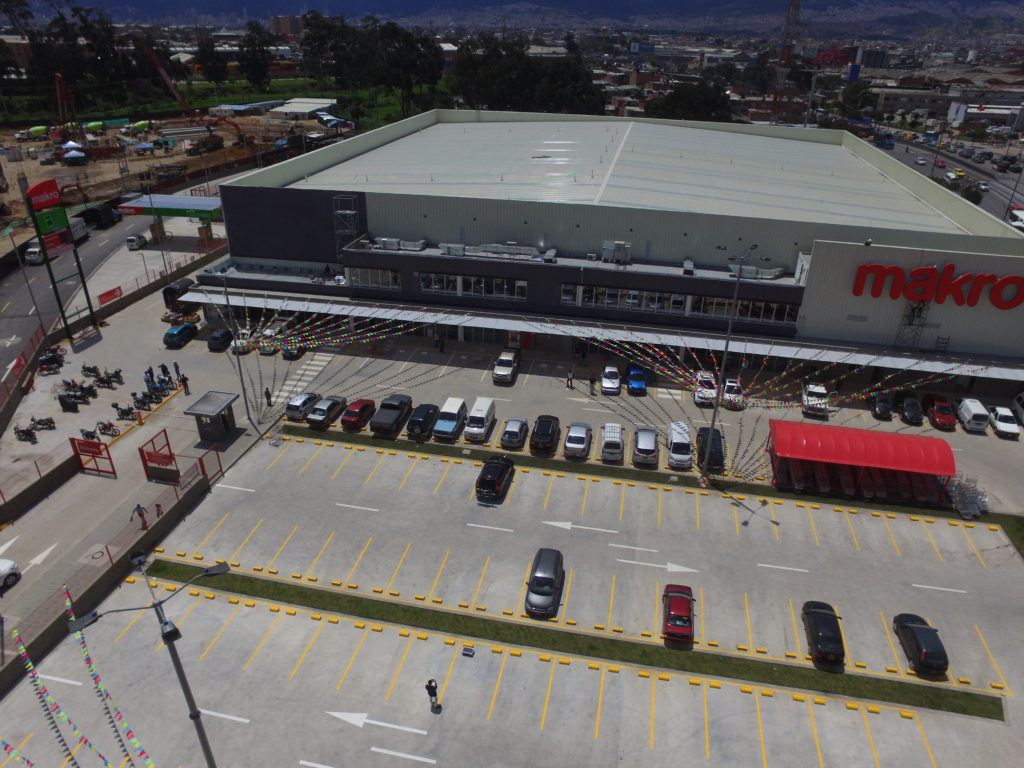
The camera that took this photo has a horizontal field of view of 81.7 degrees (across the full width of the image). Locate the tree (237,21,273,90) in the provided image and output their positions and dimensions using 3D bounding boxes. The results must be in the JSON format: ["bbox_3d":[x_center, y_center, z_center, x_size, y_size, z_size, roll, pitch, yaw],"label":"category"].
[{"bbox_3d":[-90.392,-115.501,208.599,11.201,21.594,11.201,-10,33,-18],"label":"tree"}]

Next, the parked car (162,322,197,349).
[{"bbox_3d":[-36.256,-5.369,64.893,1.680,1.480,3.950,7,32,10],"label":"parked car"}]

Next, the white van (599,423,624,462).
[{"bbox_3d":[8.417,4.803,49.165,1.600,1.750,3.800,7,32,10],"label":"white van"}]

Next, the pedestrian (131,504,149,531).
[{"bbox_3d":[-22.745,8.159,36.140,0.750,1.720,0.500,12,33,17],"label":"pedestrian"}]

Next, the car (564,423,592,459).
[{"bbox_3d":[5.211,4.390,46.558,1.670,1.435,4.067,8,31,11],"label":"car"}]

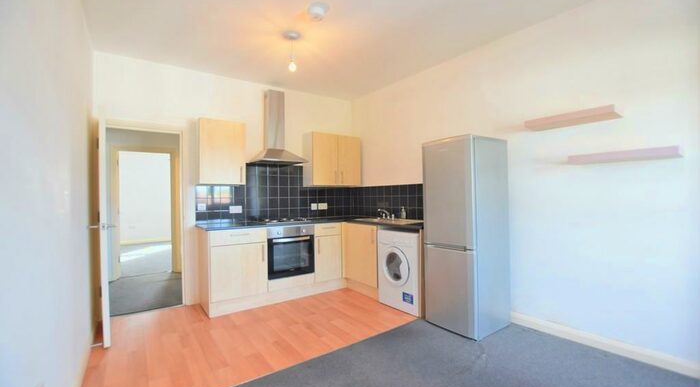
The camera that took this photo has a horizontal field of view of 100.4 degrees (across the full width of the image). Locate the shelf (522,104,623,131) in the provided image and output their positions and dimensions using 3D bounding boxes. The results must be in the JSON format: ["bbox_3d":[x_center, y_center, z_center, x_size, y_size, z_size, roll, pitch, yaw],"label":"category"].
[{"bbox_3d":[1.770,-0.593,2.350,0.204,0.053,0.597,-1,0,-38],"label":"shelf"}]

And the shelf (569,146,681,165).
[{"bbox_3d":[1.972,-0.266,2.120,0.215,0.055,0.580,-1,0,-36],"label":"shelf"}]

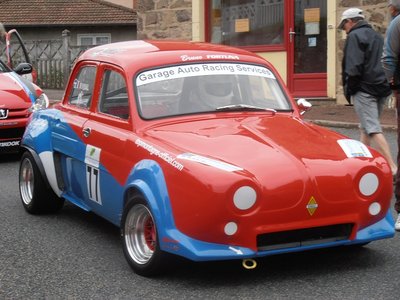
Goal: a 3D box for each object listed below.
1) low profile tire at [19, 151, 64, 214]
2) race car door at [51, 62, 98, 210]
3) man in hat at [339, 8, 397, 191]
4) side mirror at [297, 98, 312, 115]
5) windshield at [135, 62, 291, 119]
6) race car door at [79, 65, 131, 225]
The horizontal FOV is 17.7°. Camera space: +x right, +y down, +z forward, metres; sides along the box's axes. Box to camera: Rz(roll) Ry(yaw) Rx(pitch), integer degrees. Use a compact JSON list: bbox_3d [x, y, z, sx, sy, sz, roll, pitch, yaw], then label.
[{"bbox_3d":[-1.220,0.234,9.998,0.265,0.515,0.515,-5,9,-25],"label":"low profile tire"},{"bbox_3d":[-0.910,-0.149,9.413,0.200,1.010,0.680,-5,9,-25],"label":"race car door"},{"bbox_3d":[1.585,-0.491,12.100,0.480,1.700,0.540,5,9,36],"label":"man in hat"},{"bbox_3d":[0.739,-0.305,9.067,0.115,0.100,0.090,-5,9,-25],"label":"side mirror"},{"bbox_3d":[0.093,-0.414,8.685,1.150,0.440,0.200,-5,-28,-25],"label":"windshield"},{"bbox_3d":[-0.609,-0.064,8.787,0.200,1.040,0.800,-5,9,-25],"label":"race car door"}]

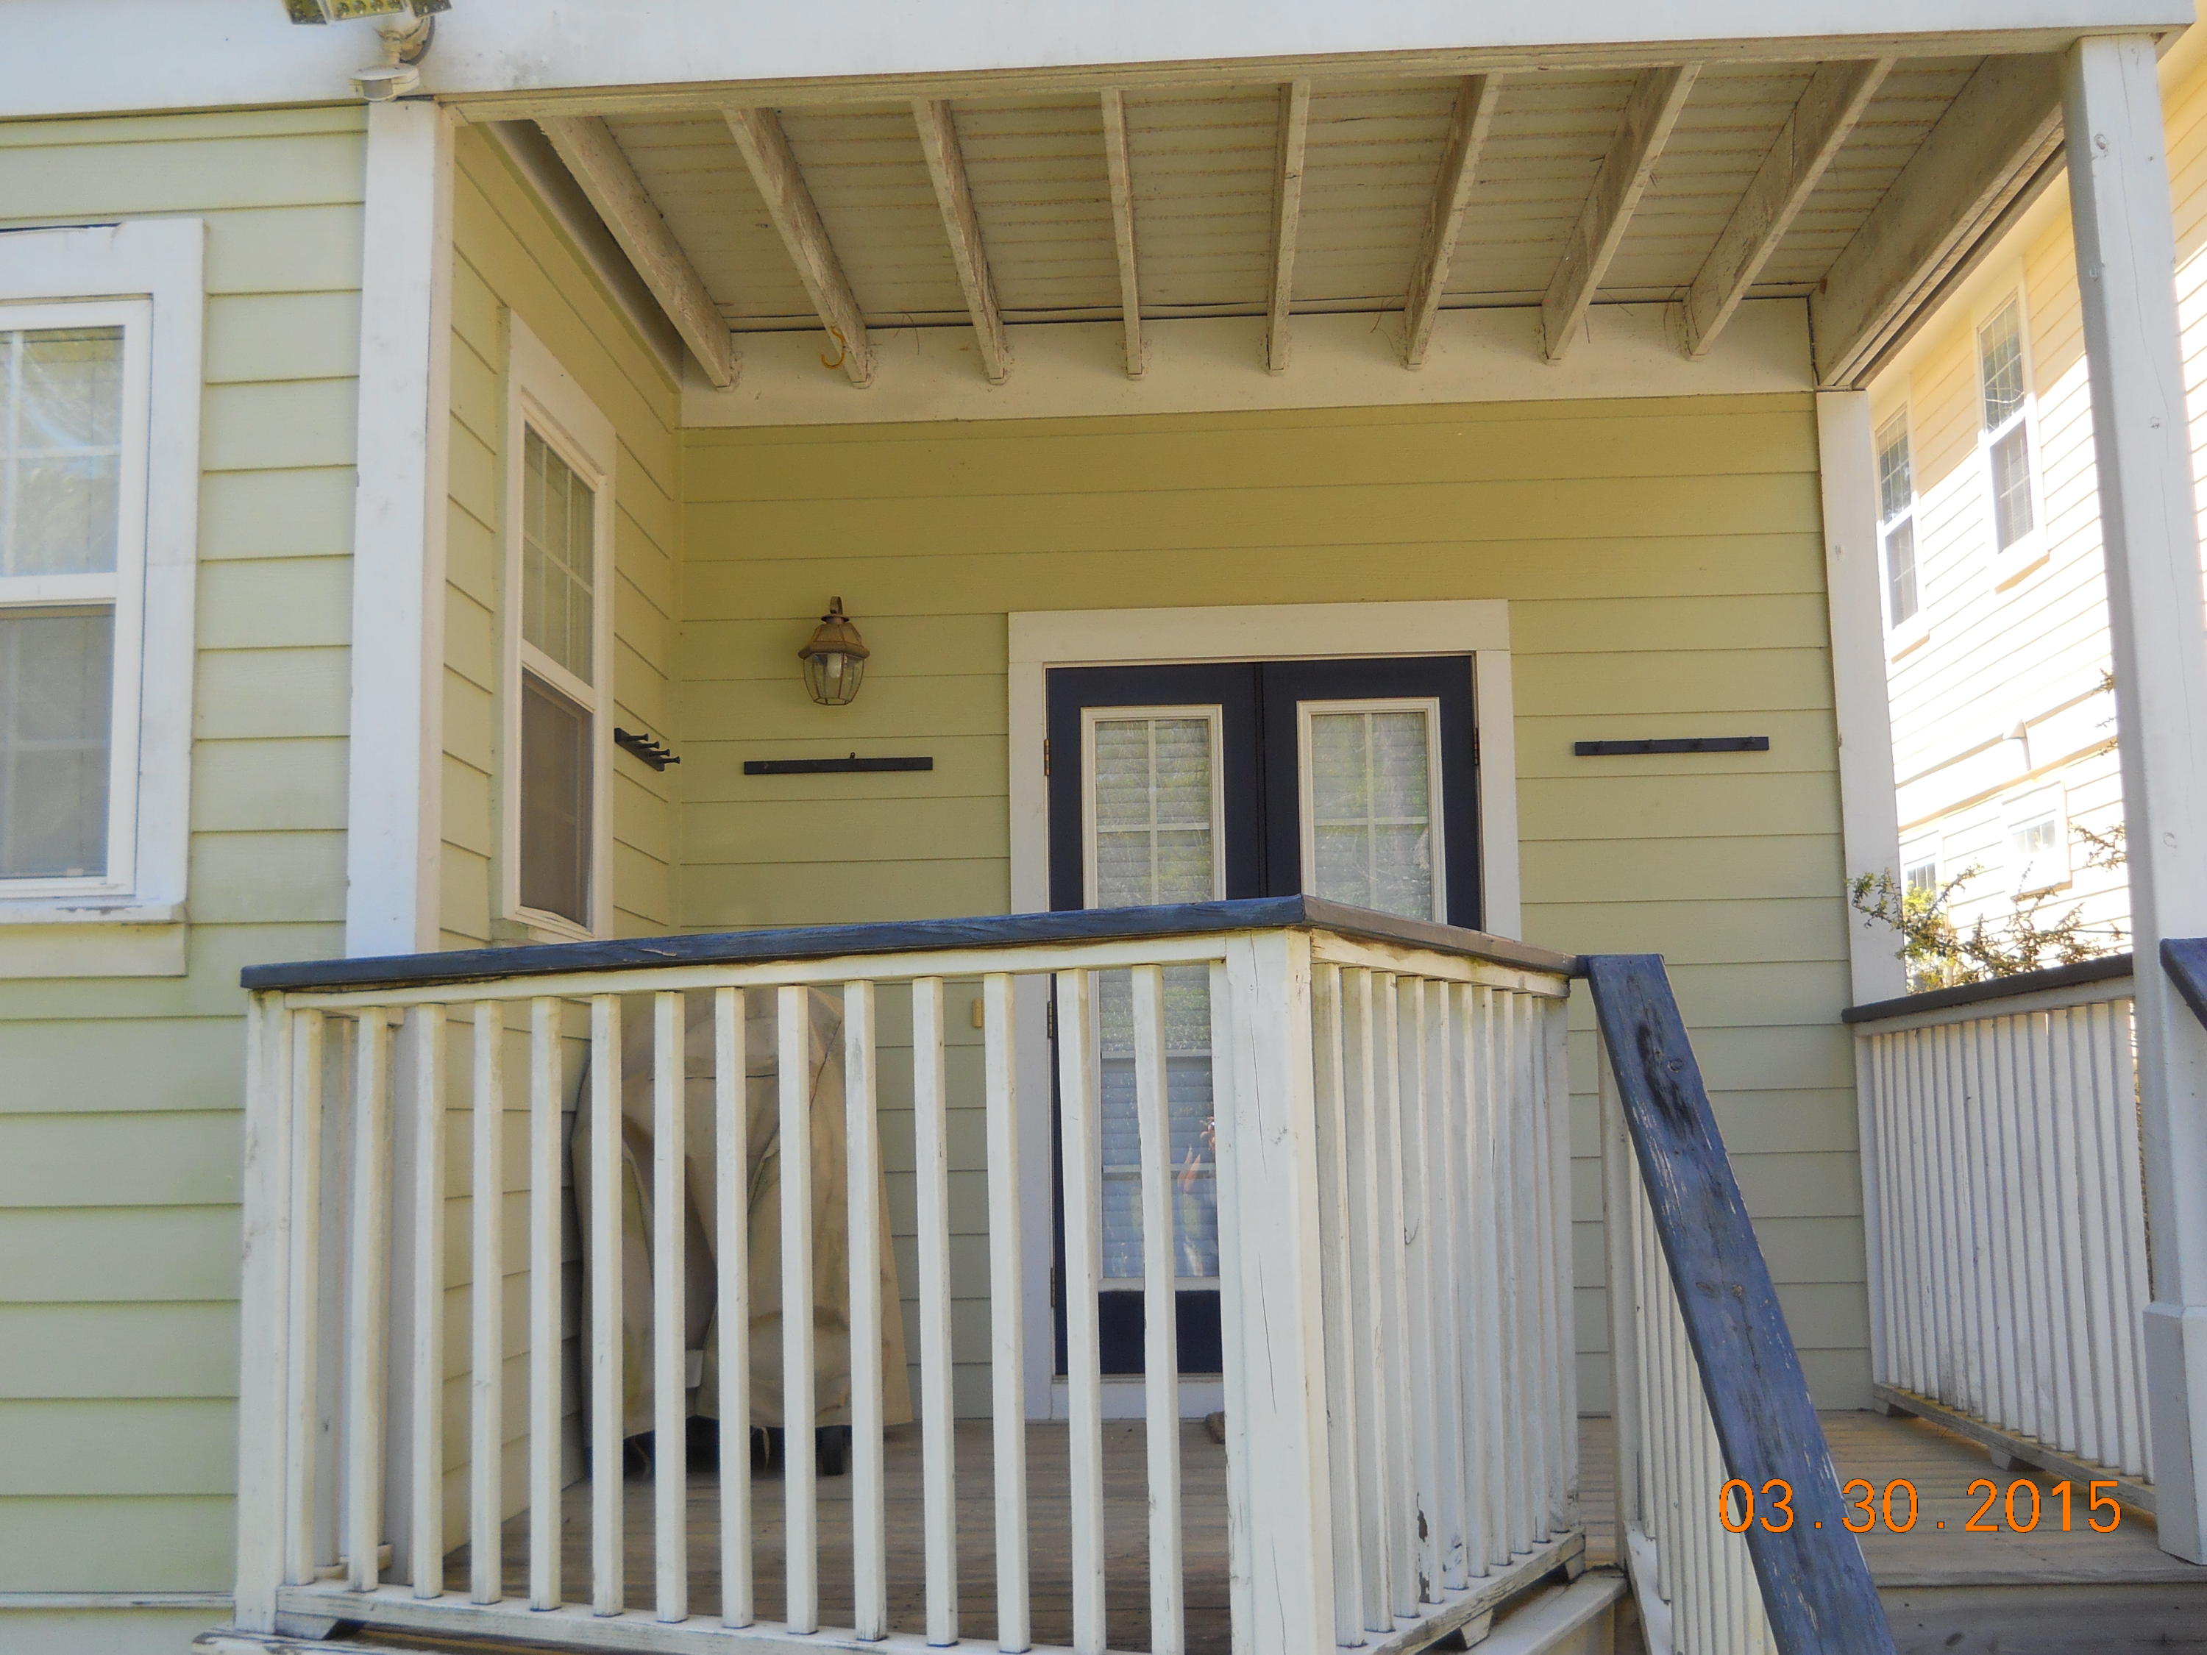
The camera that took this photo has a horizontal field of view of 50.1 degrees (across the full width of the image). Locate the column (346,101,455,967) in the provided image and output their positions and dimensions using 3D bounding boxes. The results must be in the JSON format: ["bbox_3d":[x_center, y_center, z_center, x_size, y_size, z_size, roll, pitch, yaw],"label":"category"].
[{"bbox_3d":[-1.384,-0.030,4.623,0.144,2.894,0.144,-1,-7,2],"label":"column"}]

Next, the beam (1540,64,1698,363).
[{"bbox_3d":[1.272,-1.582,5.860,0.040,0.185,2.079,-1,-7,2],"label":"beam"}]

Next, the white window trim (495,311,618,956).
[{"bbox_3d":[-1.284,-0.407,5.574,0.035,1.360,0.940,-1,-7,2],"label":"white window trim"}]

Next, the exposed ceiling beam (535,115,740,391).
[{"bbox_3d":[-1.171,-1.524,5.958,0.040,0.185,2.079,-1,-7,2],"label":"exposed ceiling beam"}]

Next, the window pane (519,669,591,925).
[{"bbox_3d":[-1.277,-0.045,5.508,0.020,0.545,0.600,-1,-7,2],"label":"window pane"}]

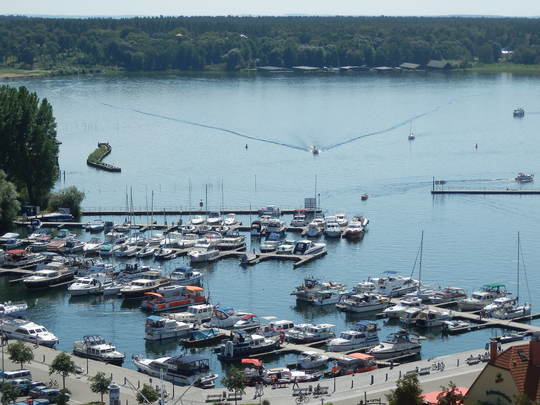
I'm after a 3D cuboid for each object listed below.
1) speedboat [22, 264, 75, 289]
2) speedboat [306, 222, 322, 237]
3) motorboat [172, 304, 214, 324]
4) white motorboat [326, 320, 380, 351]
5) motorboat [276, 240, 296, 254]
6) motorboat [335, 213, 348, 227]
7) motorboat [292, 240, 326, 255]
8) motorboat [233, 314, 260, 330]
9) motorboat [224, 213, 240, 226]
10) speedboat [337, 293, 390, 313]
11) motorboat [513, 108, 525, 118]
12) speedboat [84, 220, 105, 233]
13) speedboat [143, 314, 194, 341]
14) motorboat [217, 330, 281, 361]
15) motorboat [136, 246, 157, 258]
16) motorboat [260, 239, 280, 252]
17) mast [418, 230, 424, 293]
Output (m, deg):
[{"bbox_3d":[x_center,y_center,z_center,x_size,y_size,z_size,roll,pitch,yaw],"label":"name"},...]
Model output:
[{"bbox_3d":[-41.385,13.965,281.937,3.500,2.800,11.200,4,8,32],"label":"speedboat"},{"bbox_3d":[10.192,6.009,346.445,2.800,2.600,7.500,1,7,8],"label":"speedboat"},{"bbox_3d":[-13.273,18.760,253.127,8.040,2.350,2.730,-6,9,-41],"label":"motorboat"},{"bbox_3d":[12.442,20.706,232.709,9.440,3.520,3.210,-6,9,-41],"label":"white motorboat"},{"bbox_3d":[4.510,10.710,367.560,2.660,2.460,7.540,4,8,26],"label":"motorboat"},{"bbox_3d":[17.300,4.259,373.440,2.600,2.500,6.800,2,8,18],"label":"motorboat"},{"bbox_3d":[9.200,9.667,328.766,3.100,2.900,9.600,5,9,34],"label":"motorboat"},{"bbox_3d":[-4.108,19.588,248.528,4.900,1.840,1.860,-6,9,-41],"label":"motorboat"},{"bbox_3d":[-9.700,4.109,375.034,2.500,2.400,6.700,3,8,24],"label":"motorboat"},{"bbox_3d":[16.909,17.145,265.387,11.000,2.530,3.630,-6,9,-41],"label":"speedboat"},{"bbox_3d":[124.400,-44.202,755.378,3.000,3.500,8.300,6,9,38],"label":"motorboat"},{"bbox_3d":[-40.884,5.417,352.392,2.400,2.300,6.500,3,8,22],"label":"speedboat"},{"bbox_3d":[-15.345,19.306,236.756,8.800,3.400,2.900,-7,10,-43],"label":"speedboat"},{"bbox_3d":[-2.828,20.716,225.060,10.800,3.500,3.400,-7,10,-43],"label":"motorboat"},{"bbox_3d":[-26.300,10.623,326.568,2.200,1.550,6.000,4,8,27],"label":"motorboat"},{"bbox_3d":[0.213,8.894,322.942,2.900,2.700,8.000,2,7,17],"label":"motorboat"},{"bbox_3d":[27.362,10.568,273.471,0.180,11.020,0.180,-3,9,-41],"label":"mast"}]

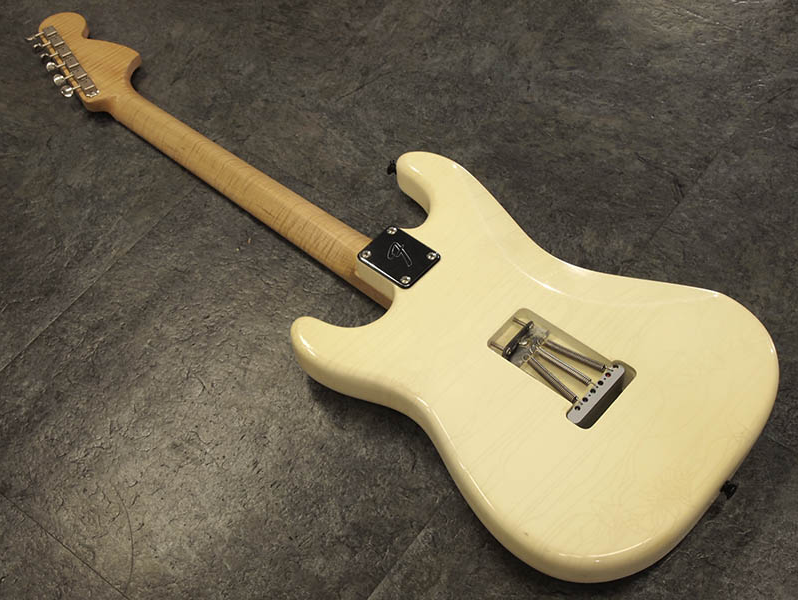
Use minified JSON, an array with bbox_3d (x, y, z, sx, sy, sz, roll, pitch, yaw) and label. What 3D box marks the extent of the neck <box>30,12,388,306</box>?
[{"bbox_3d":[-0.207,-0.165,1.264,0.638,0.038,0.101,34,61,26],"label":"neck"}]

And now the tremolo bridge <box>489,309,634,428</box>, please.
[{"bbox_3d":[0.143,0.067,1.035,0.118,0.040,0.079,34,61,26],"label":"tremolo bridge"}]

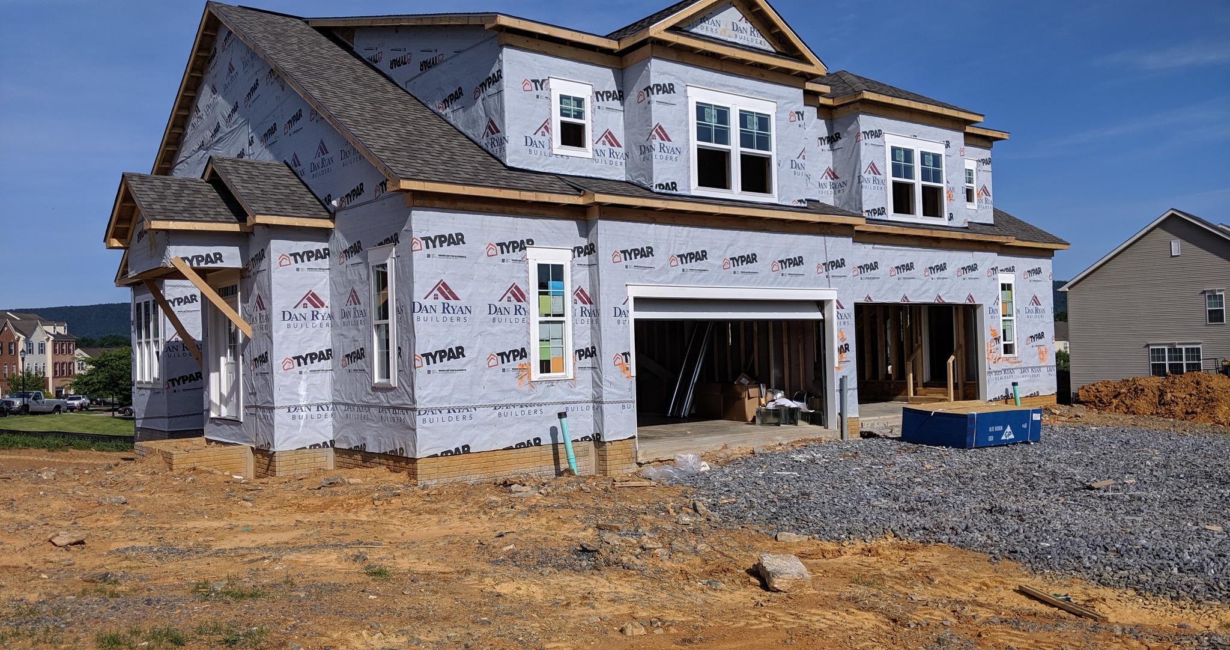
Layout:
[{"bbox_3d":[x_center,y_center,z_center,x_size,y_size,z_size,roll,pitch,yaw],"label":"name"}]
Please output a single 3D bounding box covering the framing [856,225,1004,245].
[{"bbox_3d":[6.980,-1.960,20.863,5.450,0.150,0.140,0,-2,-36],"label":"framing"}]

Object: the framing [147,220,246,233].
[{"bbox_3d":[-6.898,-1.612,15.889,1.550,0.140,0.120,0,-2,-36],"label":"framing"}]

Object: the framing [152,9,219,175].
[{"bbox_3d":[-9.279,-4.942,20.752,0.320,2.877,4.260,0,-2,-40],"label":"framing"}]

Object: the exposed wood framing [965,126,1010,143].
[{"bbox_3d":[9.200,-4.761,23.764,2.050,0.140,0.100,0,-2,-36],"label":"exposed wood framing"}]

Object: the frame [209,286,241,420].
[{"bbox_3d":[-6.798,0.452,16.703,0.140,2.370,1.708,0,-2,-40],"label":"frame"}]

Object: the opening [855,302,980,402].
[{"bbox_3d":[6.677,0.711,20.888,4.550,2.340,0.220,0,-2,-36],"label":"opening"}]

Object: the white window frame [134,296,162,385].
[{"bbox_3d":[-10.595,0.364,21.765,0.130,2.100,3.050,0,-2,-36],"label":"white window frame"}]

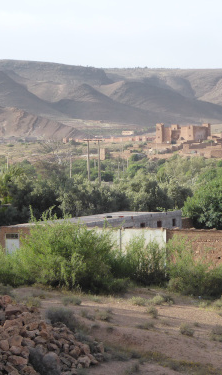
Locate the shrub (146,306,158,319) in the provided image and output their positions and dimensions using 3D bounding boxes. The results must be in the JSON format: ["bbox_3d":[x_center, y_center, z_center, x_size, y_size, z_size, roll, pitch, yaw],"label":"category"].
[{"bbox_3d":[1.648,5.087,43.500,0.490,0.440,0.420,0,2,0],"label":"shrub"}]

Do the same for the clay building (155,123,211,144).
[{"bbox_3d":[44.642,-33.343,660.000,25.500,13.200,24.500,1,3,24],"label":"clay building"}]

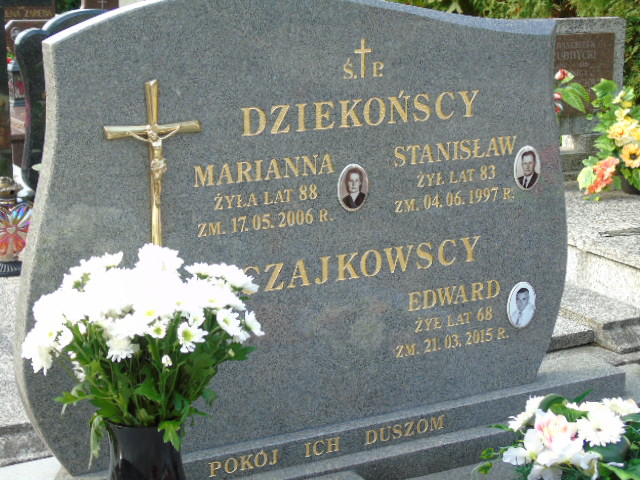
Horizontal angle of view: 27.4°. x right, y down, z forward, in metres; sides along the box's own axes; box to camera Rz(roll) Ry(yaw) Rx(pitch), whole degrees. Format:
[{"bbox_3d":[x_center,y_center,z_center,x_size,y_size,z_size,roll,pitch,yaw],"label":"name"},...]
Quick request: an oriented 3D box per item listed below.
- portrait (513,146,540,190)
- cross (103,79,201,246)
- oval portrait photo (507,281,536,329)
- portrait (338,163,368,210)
[{"bbox_3d":[0.488,-0.168,3.073,0.075,0.105,0.010,-7,15,-27],"label":"portrait"},{"bbox_3d":[-0.329,-0.112,2.621,0.201,0.410,0.036,-7,15,-27],"label":"cross"},{"bbox_3d":[0.487,0.157,3.150,0.085,0.115,0.010,-7,15,-27],"label":"oval portrait photo"},{"bbox_3d":[0.075,-0.113,2.858,0.075,0.104,0.010,-7,15,-27],"label":"portrait"}]

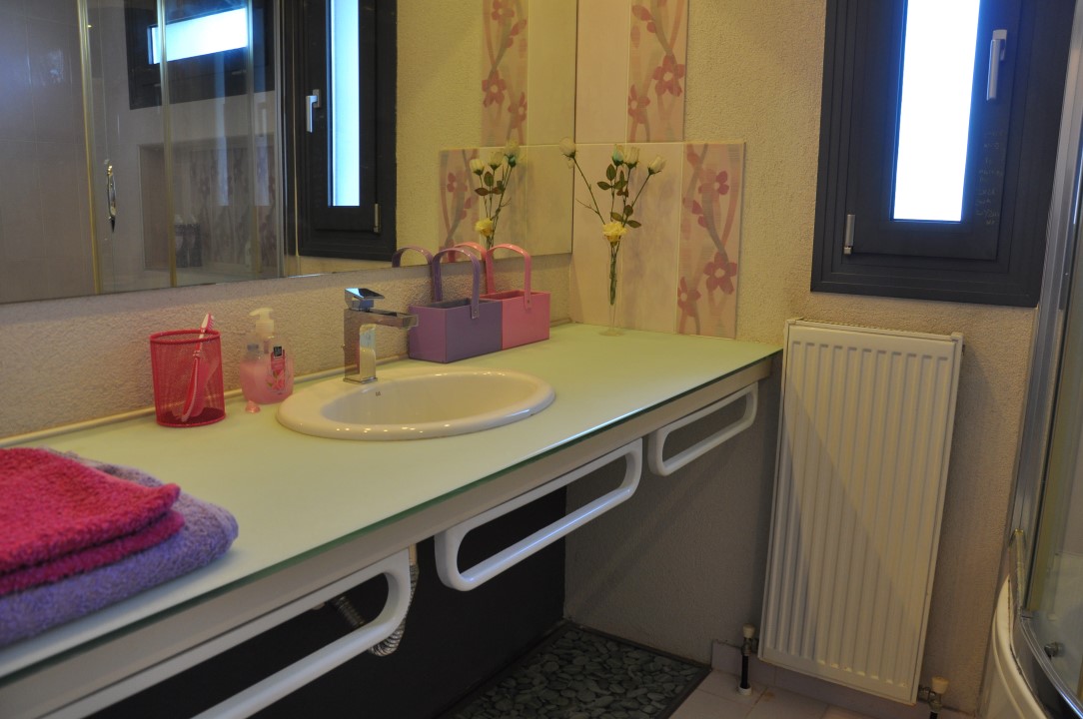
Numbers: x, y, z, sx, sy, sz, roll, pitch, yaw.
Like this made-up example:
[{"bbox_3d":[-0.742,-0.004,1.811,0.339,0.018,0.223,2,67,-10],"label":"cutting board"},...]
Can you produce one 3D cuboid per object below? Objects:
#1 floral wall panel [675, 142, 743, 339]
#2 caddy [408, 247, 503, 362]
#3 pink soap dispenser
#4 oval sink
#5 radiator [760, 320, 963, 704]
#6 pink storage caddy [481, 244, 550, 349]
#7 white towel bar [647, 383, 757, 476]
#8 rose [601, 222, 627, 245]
[{"bbox_3d":[0.445,-0.309,2.126,0.166,0.505,0.012,8,14,35],"label":"floral wall panel"},{"bbox_3d":[-0.194,-0.134,1.882,0.098,0.248,0.199,8,14,35],"label":"caddy"},{"bbox_3d":[-0.487,-0.011,1.456,0.070,0.166,0.095,8,14,35],"label":"pink soap dispenser"},{"bbox_3d":[-0.209,0.140,1.481,0.425,0.170,0.560,8,14,35],"label":"oval sink"},{"bbox_3d":[0.749,0.353,1.934,0.378,0.880,0.100,8,14,35],"label":"radiator"},{"bbox_3d":[-0.076,-0.165,2.040,0.098,0.248,0.197,8,14,35],"label":"pink storage caddy"},{"bbox_3d":[0.356,0.140,1.722,0.024,0.105,0.515,8,14,35],"label":"white towel bar"},{"bbox_3d":[0.190,-0.334,2.131,0.066,0.056,0.066,1,11,0],"label":"rose"}]

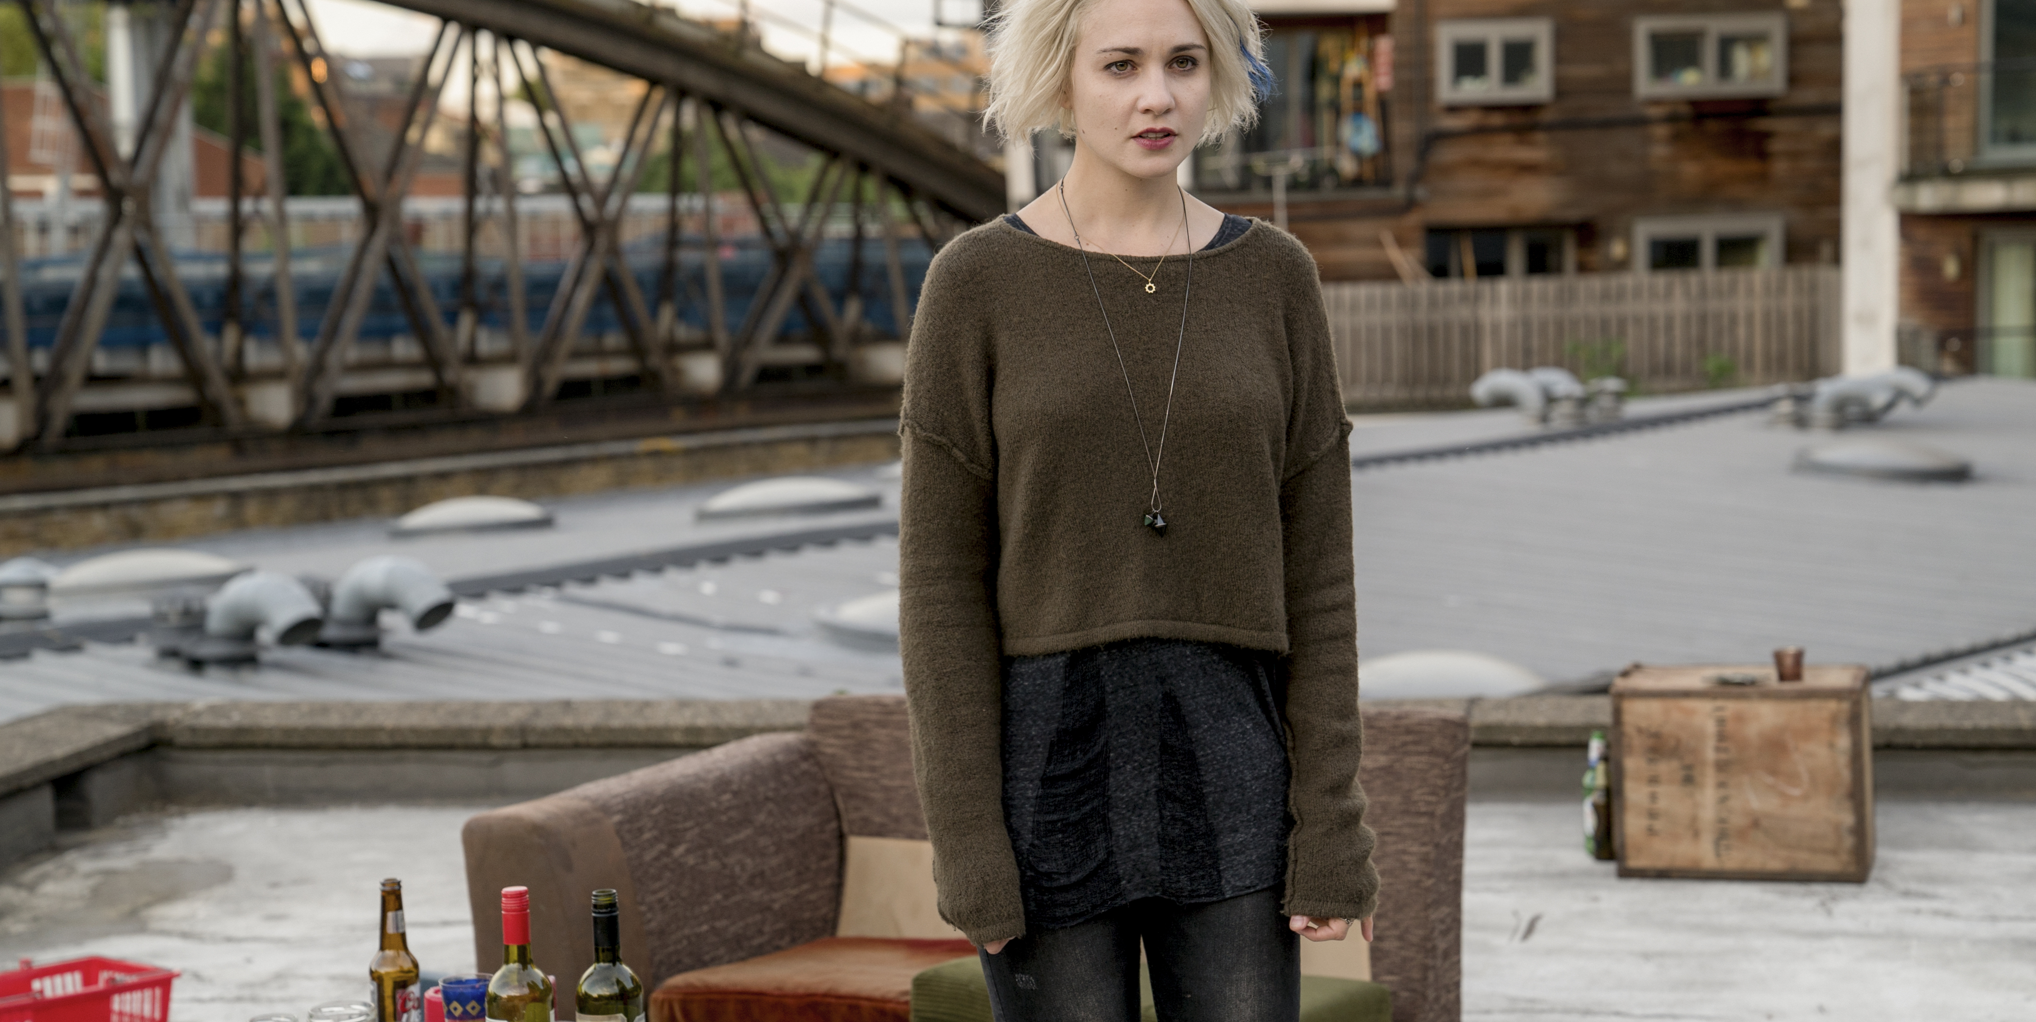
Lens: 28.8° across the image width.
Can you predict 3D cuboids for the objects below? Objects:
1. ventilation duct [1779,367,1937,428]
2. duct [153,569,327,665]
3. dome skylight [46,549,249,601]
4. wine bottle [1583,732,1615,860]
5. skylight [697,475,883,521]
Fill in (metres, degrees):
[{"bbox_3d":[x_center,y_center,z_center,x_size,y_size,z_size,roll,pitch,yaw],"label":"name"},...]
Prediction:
[{"bbox_3d":[4.901,-0.689,23.095,0.900,0.340,0.500,0,7,9],"label":"ventilation duct"},{"bbox_3d":[-4.609,0.634,23.400,1.080,0.540,0.480,7,12,41],"label":"duct"},{"bbox_3d":[-3.891,0.242,17.825,0.830,0.155,0.830,-2,6,-7],"label":"dome skylight"},{"bbox_3d":[1.044,0.504,7.103,0.061,0.235,0.061,0,9,6],"label":"wine bottle"},{"bbox_3d":[-1.154,-0.111,19.480,0.880,0.150,0.880,-2,6,-7],"label":"skylight"}]

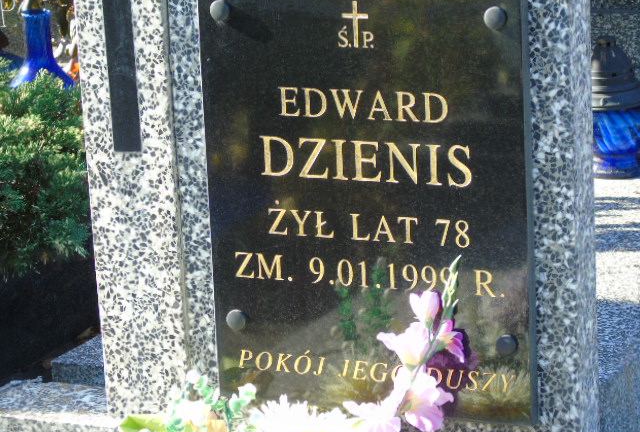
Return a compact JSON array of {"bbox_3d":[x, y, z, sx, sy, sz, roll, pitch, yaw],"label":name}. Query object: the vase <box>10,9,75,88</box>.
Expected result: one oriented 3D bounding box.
[{"bbox_3d":[-0.558,-0.296,4.600,0.150,0.225,0.150,-3,14,0],"label":"vase"}]

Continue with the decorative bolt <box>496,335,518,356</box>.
[{"bbox_3d":[0.212,0.149,2.617,0.025,0.025,0.010,3,14,24],"label":"decorative bolt"}]

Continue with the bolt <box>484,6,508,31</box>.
[{"bbox_3d":[0.193,-0.217,2.533,0.025,0.025,0.010,3,14,24],"label":"bolt"}]

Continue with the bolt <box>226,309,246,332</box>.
[{"bbox_3d":[-0.102,0.126,2.757,0.025,0.025,0.010,3,14,24],"label":"bolt"}]

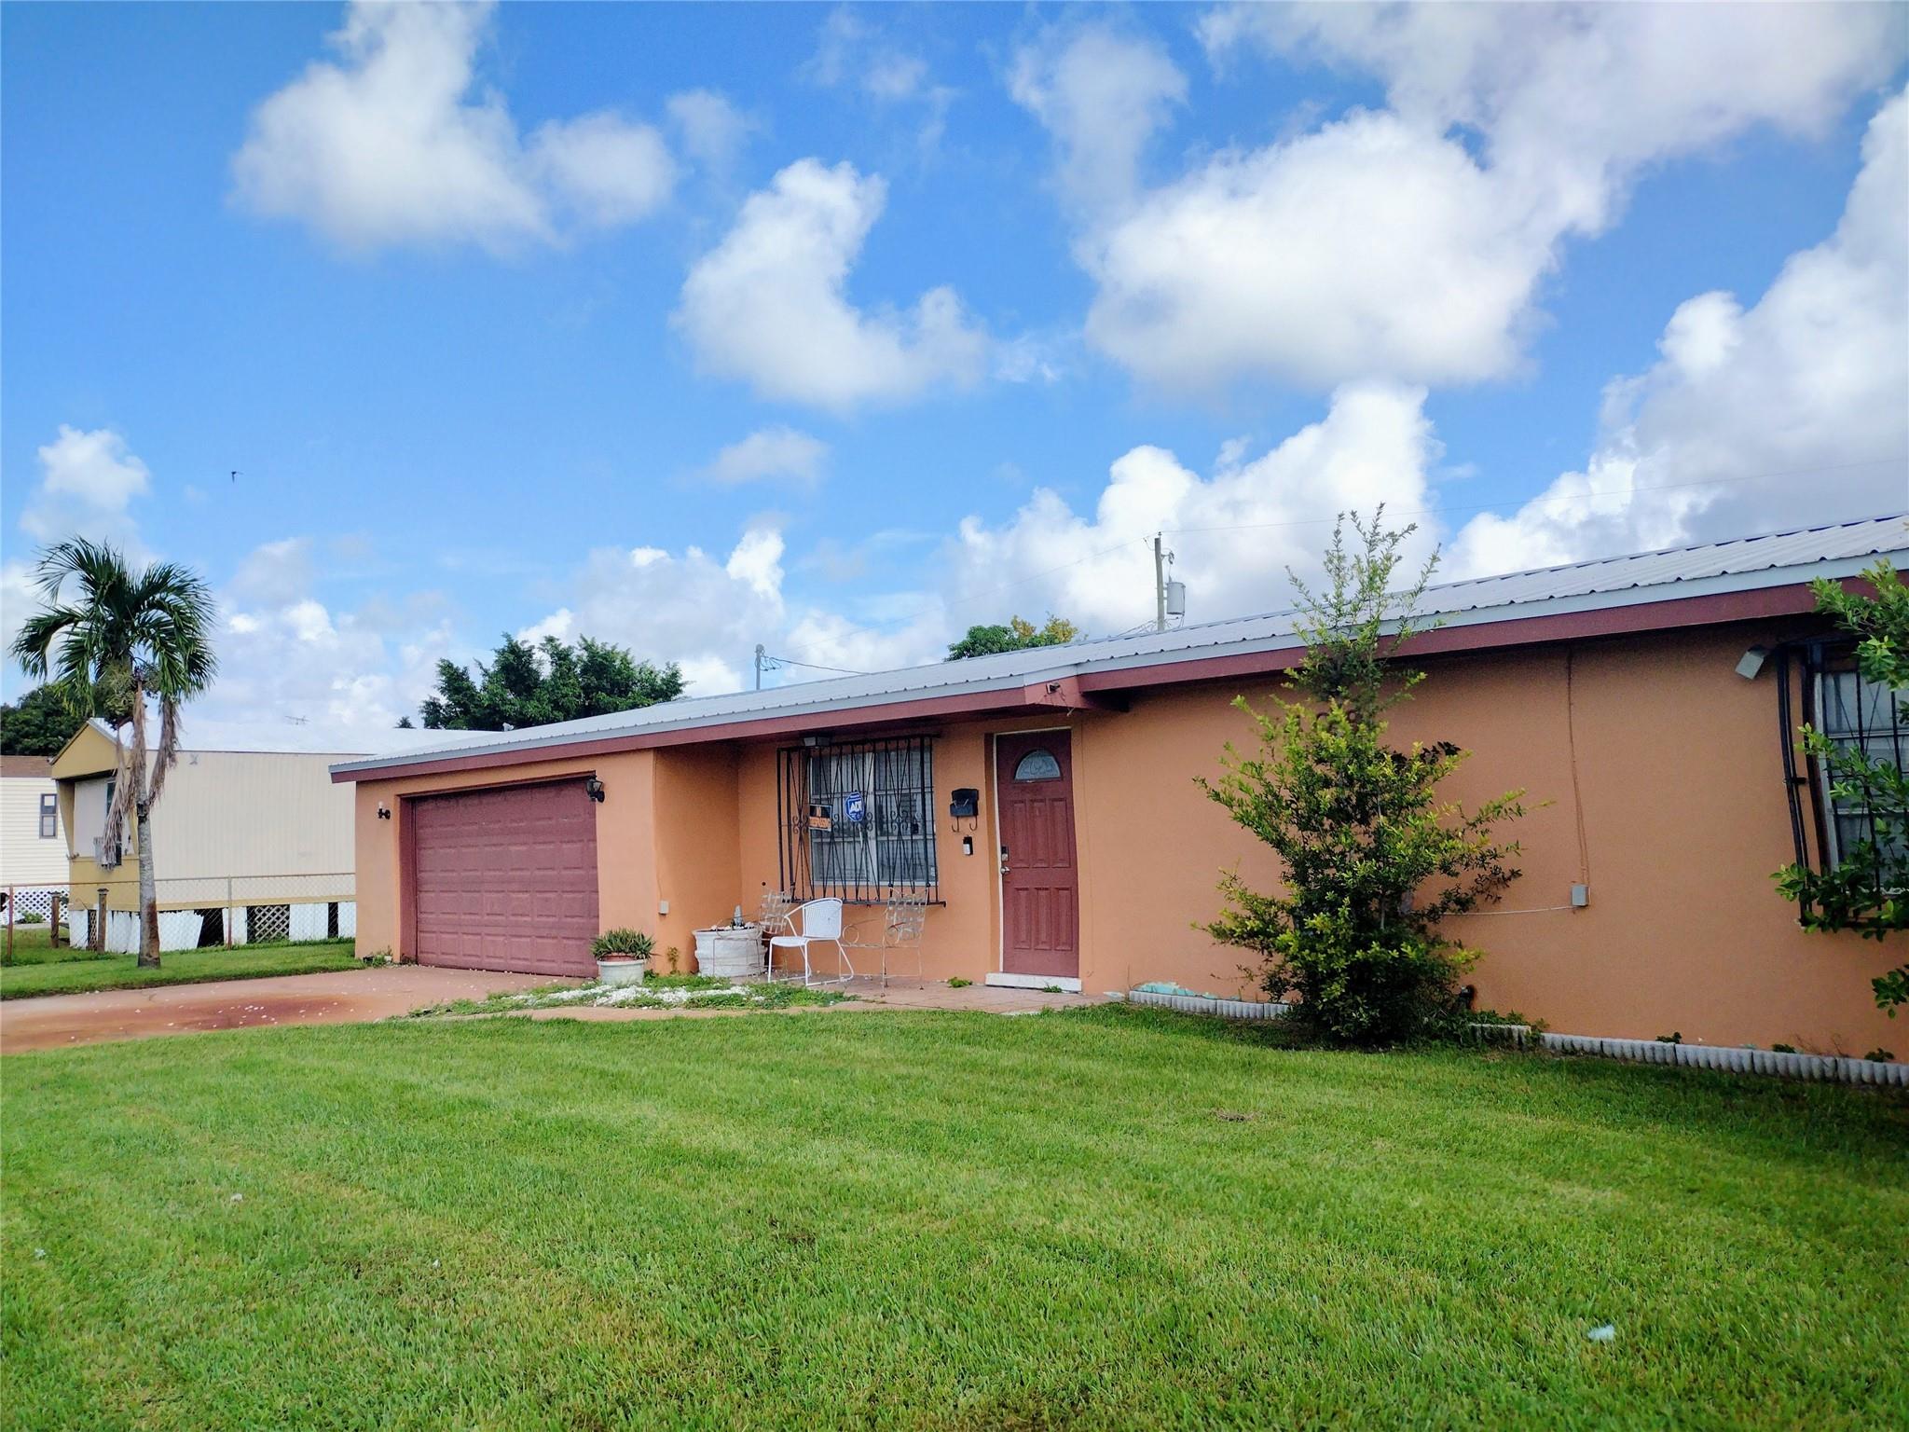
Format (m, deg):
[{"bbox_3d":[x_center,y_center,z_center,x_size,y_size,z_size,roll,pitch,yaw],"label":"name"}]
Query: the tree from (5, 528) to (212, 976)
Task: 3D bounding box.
[{"bbox_3d":[-11.956,0.505,21.126,2.700,6.050,2.700,0,-5,-29],"label":"tree"}]

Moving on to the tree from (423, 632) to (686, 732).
[{"bbox_3d":[-12.671,1.508,47.058,8.600,8.300,8.300,-1,-5,-15],"label":"tree"}]

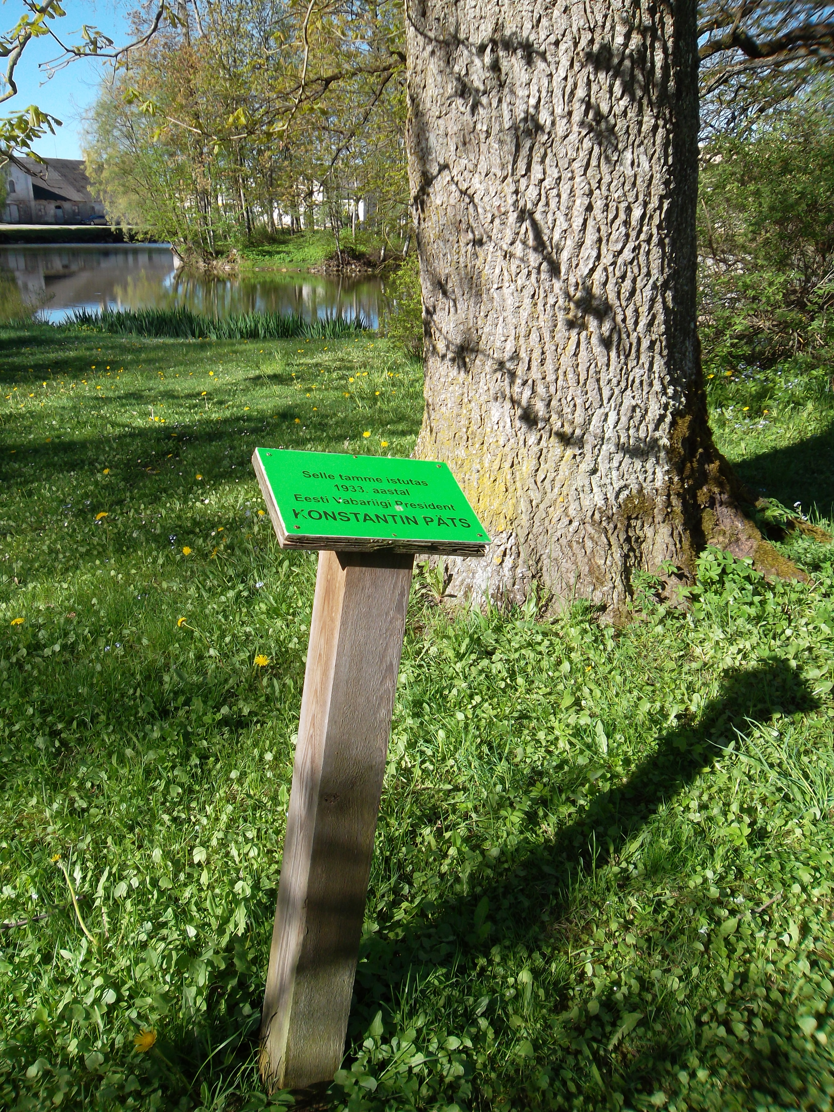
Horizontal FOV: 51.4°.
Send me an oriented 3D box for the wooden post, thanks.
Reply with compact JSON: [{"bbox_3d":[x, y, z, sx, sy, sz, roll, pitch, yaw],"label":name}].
[{"bbox_3d":[-0.132,0.390,1.367,0.102,0.936,0.117,2,14,-27],"label":"wooden post"}]

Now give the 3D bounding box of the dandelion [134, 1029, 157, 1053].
[{"bbox_3d":[-0.429,0.767,1.371,0.035,0.019,0.035,-24,29,0],"label":"dandelion"}]

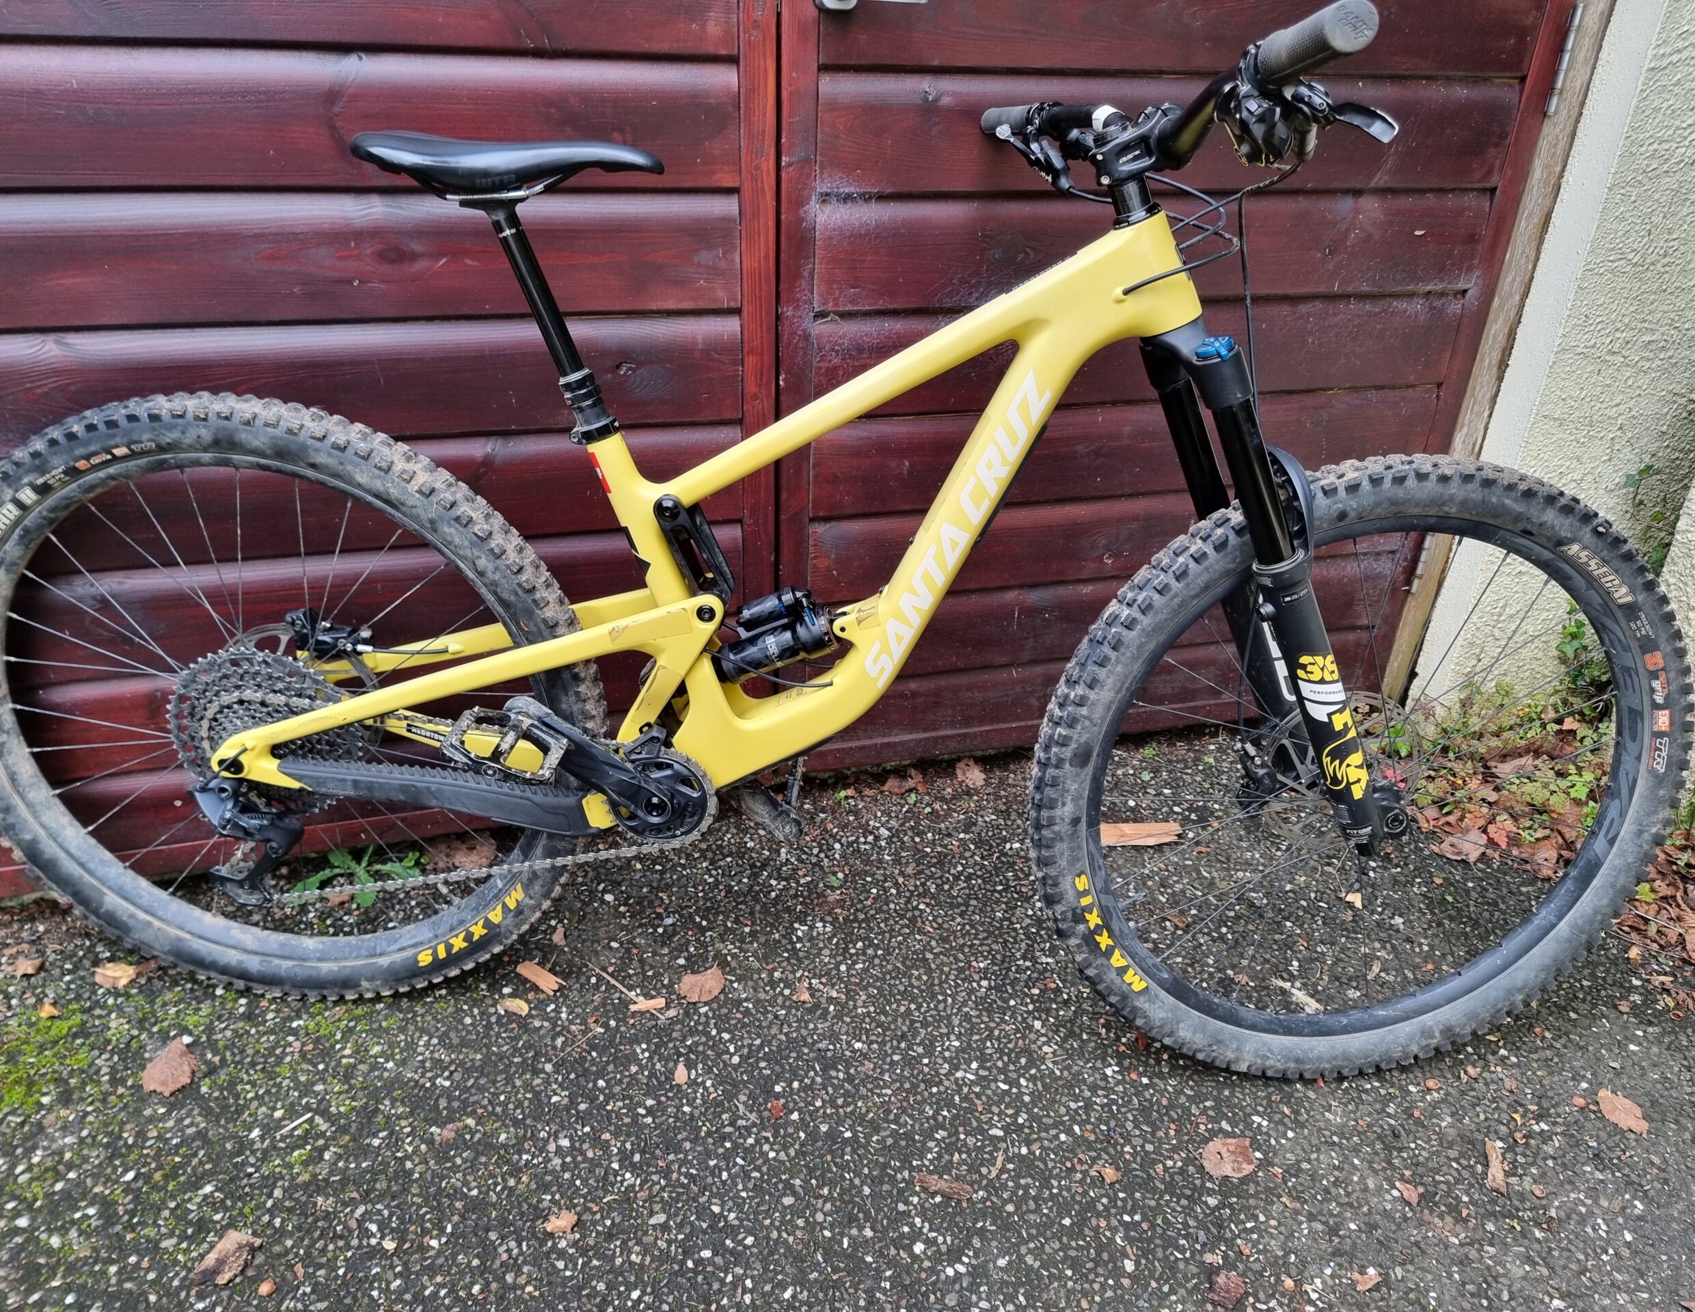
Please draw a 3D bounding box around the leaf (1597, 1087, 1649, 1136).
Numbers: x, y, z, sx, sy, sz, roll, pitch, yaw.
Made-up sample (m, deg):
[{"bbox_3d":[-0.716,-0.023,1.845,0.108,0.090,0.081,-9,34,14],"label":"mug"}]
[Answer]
[{"bbox_3d":[0.921,0.541,1.439,0.049,0.012,0.059,-24,39,-39],"label":"leaf"}]

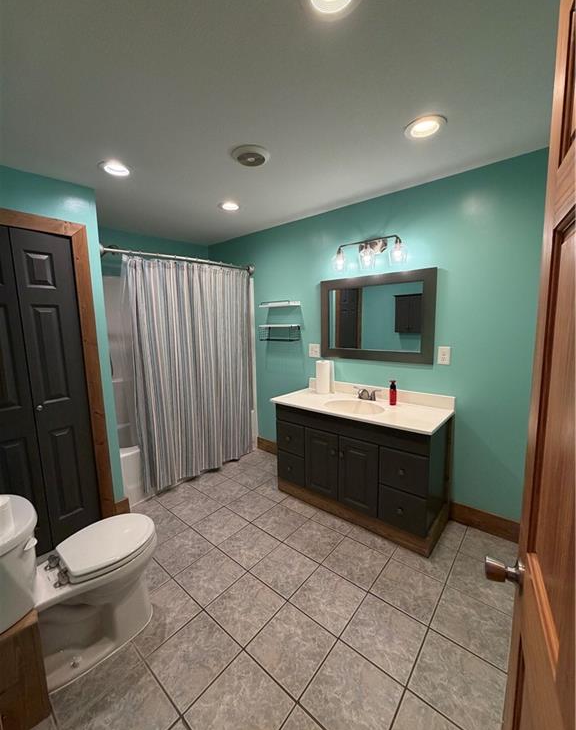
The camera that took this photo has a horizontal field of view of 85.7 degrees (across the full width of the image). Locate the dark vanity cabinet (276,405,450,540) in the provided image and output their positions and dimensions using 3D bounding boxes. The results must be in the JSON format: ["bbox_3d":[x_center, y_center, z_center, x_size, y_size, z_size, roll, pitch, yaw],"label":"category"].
[{"bbox_3d":[0.538,0.698,2.433,1.210,0.760,0.512,6,11,40],"label":"dark vanity cabinet"}]

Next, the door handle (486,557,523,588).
[{"bbox_3d":[0.464,0.445,0.671,0.065,0.055,0.055,4,10,30],"label":"door handle"}]

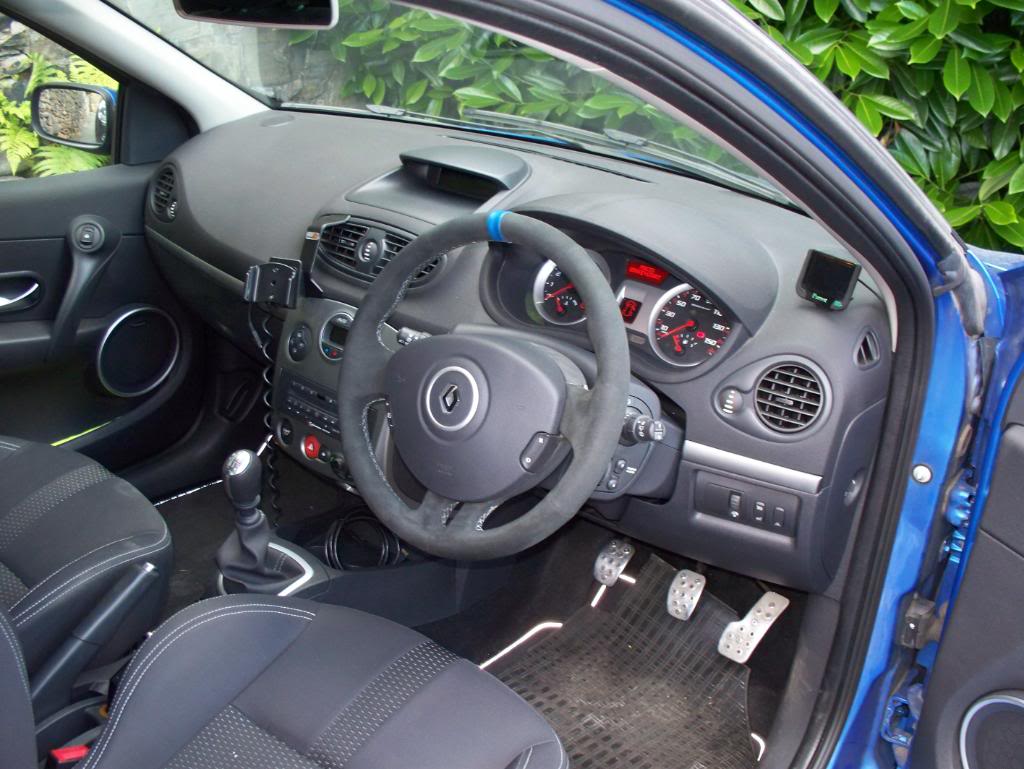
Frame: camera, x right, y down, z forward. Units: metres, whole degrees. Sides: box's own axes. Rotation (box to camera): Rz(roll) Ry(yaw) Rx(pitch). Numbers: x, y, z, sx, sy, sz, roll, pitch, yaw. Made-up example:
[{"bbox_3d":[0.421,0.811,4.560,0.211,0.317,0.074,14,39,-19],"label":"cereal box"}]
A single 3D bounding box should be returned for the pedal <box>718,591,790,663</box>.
[{"bbox_3d":[0.363,0.366,1.600,0.058,0.025,0.125,35,80,36],"label":"pedal"}]

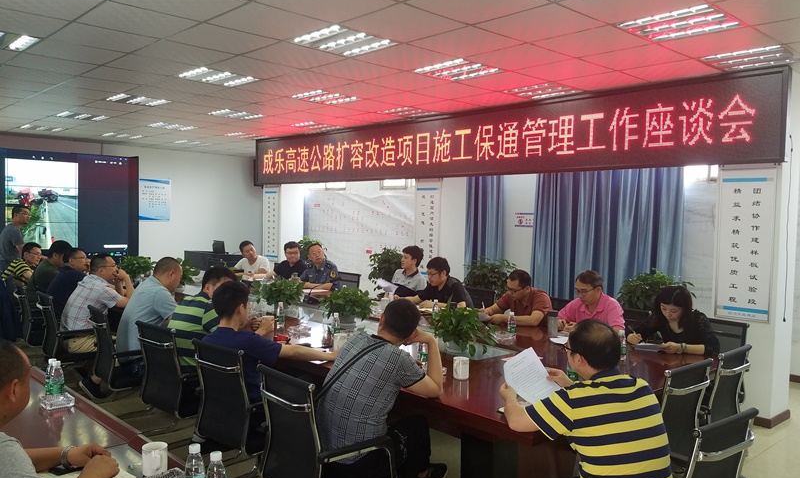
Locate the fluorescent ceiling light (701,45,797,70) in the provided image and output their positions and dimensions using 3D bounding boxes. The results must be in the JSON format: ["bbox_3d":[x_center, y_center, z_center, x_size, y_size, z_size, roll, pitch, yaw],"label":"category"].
[{"bbox_3d":[2.684,-1.398,4.589,0.600,0.060,0.600,-2,5,-43],"label":"fluorescent ceiling light"}]

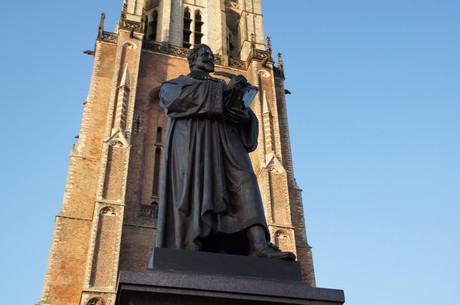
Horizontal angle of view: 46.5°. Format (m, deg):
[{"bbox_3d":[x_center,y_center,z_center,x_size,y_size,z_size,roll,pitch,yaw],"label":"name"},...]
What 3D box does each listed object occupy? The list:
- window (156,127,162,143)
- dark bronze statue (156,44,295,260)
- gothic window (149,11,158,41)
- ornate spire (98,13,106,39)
[{"bbox_3d":[-5.832,-1.412,44.351,0.420,1.641,0.300,9,-36,-15],"label":"window"},{"bbox_3d":[-0.102,-0.084,5.587,0.950,2.900,1.020,28,-44,-36],"label":"dark bronze statue"},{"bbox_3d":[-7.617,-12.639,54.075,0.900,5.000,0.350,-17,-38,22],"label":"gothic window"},{"bbox_3d":[-11.733,-11.619,49.080,0.420,3.380,0.420,9,-36,-15],"label":"ornate spire"}]

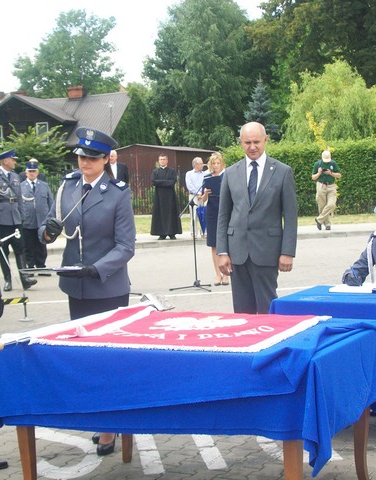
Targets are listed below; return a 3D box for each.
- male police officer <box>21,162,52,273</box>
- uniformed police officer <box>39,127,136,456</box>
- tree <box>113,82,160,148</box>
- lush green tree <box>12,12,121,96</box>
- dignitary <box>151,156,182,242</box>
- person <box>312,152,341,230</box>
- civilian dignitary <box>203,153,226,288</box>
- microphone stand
[{"bbox_3d":[-2.327,-0.370,15.958,0.570,1.770,0.360,-2,4,9],"label":"male police officer"},{"bbox_3d":[-0.534,0.286,5.734,0.540,1.790,0.460,-1,4,17],"label":"uniformed police officer"},{"bbox_3d":[-2.366,-4.318,45.800,2.500,5.300,2.500,-2,4,0],"label":"tree"},{"bbox_3d":[-7.216,-8.266,62.000,6.800,11.200,6.500,-2,4,0],"label":"lush green tree"},{"bbox_3d":[-0.432,-0.906,21.300,0.620,1.760,0.450,-2,4,4],"label":"dignitary"},{"bbox_3d":[3.001,-1.103,22.600,0.640,1.740,0.480,-1,4,8],"label":"person"},{"bbox_3d":[0.379,-0.252,13.300,0.480,1.710,0.420,-1,4,18],"label":"civilian dignitary"},{"bbox_3d":[0.070,-0.052,13.181,0.560,1.330,0.550,-4,5,-22],"label":"microphone stand"}]

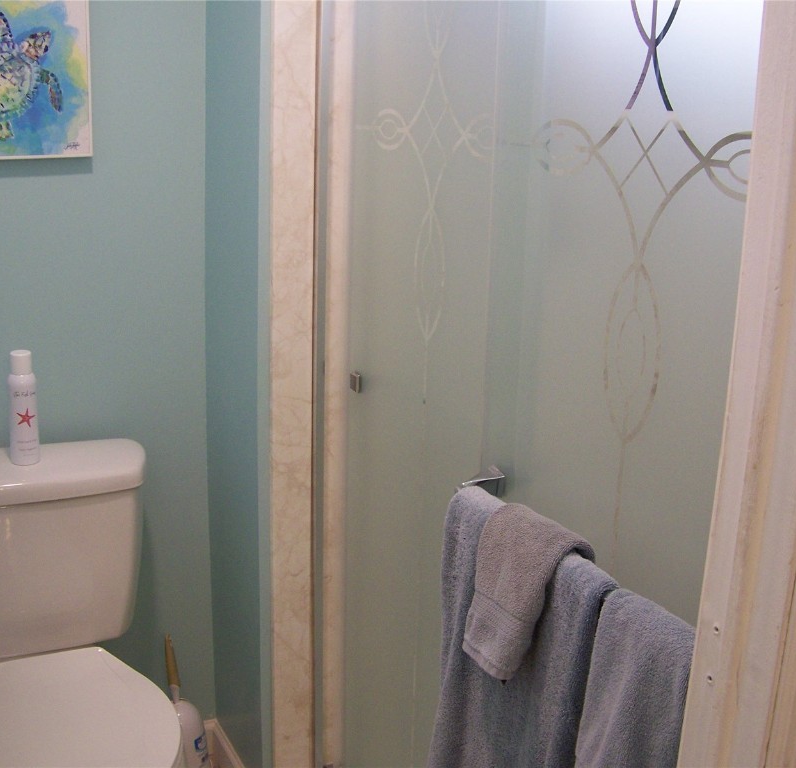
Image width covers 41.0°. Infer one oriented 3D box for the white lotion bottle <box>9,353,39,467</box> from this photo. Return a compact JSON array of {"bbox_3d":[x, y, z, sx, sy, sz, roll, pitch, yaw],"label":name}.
[{"bbox_3d":[-0.663,0.041,1.885,0.052,0.197,0.052,-6,16,-27],"label":"white lotion bottle"}]

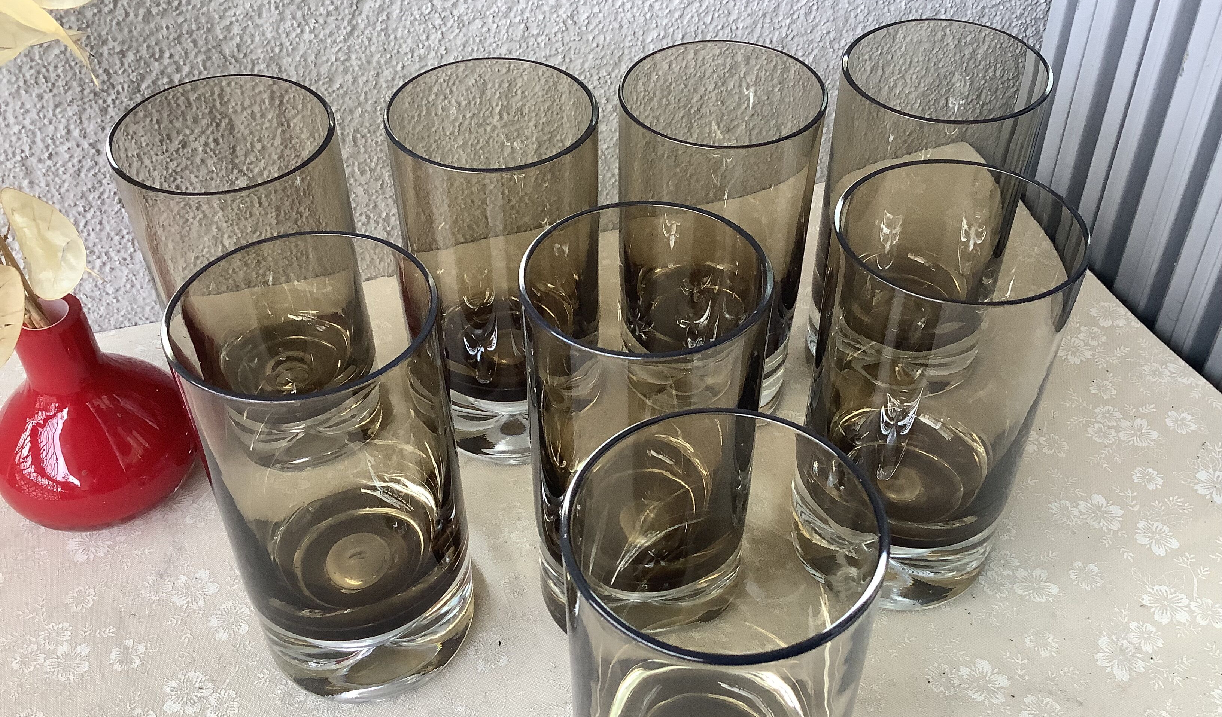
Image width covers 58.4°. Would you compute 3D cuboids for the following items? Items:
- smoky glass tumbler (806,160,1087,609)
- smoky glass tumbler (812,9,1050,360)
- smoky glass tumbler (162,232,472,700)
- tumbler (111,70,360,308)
[{"bbox_3d":[0.100,0.015,0.360,0.071,0.141,0.071,0,42,0],"label":"smoky glass tumbler"},{"bbox_3d":[0.118,-0.049,0.429,0.071,0.141,0.071,0,42,0],"label":"smoky glass tumbler"},{"bbox_3d":[-0.081,0.040,0.334,0.071,0.141,0.071,0,42,0],"label":"smoky glass tumbler"},{"bbox_3d":[-0.125,-0.022,0.401,0.071,0.141,0.071,0,42,0],"label":"tumbler"}]

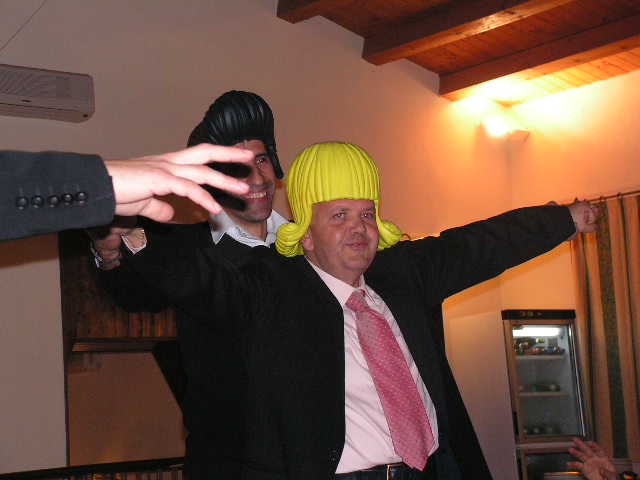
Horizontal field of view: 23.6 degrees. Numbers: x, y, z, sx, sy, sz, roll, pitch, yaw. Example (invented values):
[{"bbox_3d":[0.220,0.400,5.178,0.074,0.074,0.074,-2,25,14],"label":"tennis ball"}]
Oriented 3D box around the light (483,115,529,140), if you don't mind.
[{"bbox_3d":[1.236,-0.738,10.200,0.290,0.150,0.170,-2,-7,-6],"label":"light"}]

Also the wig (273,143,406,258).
[{"bbox_3d":[0.041,-0.092,3.420,0.285,0.250,0.250,-2,-10,-24],"label":"wig"}]

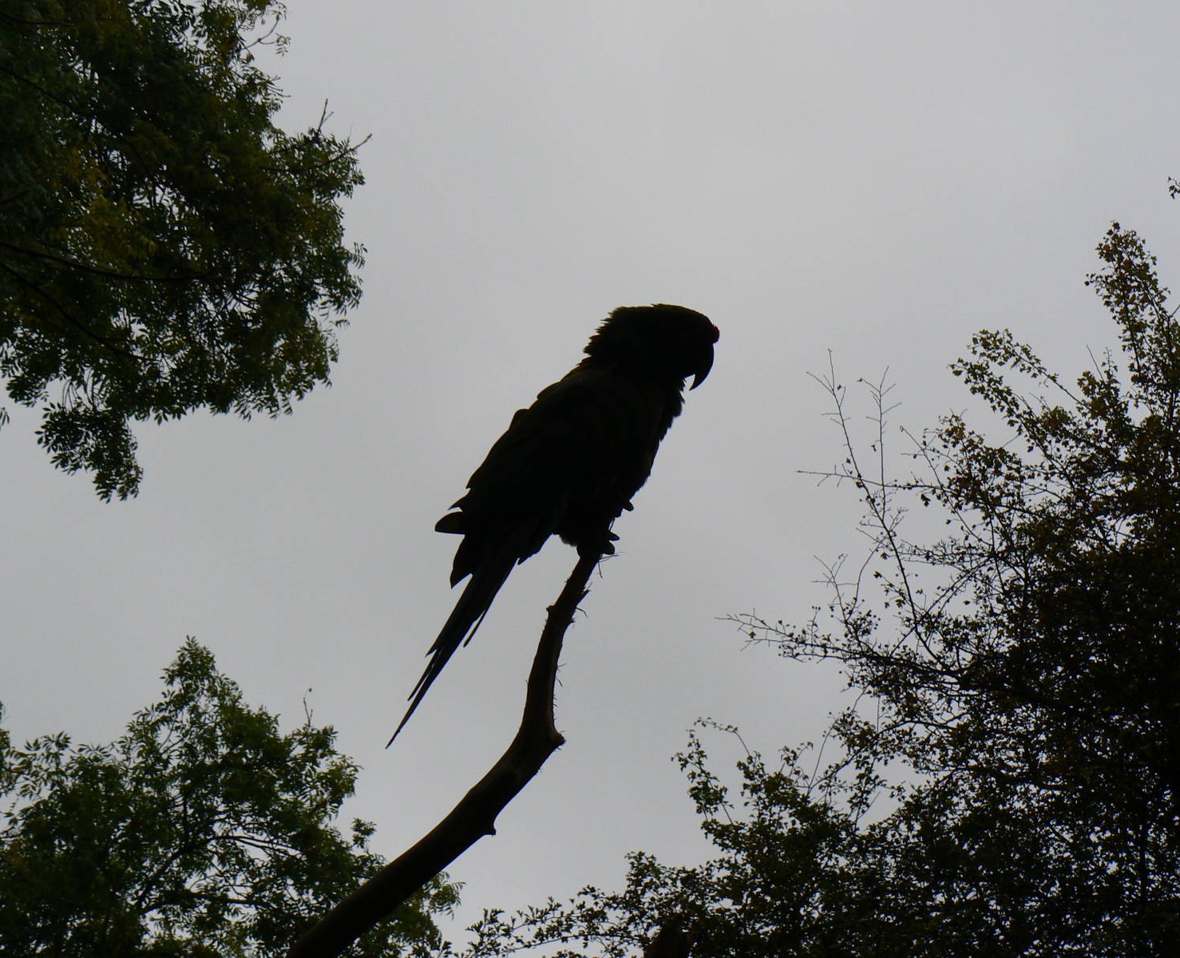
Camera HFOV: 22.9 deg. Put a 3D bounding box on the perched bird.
[{"bbox_3d":[-0.038,0.046,3.420,0.390,0.555,0.170,0,-22,0],"label":"perched bird"}]

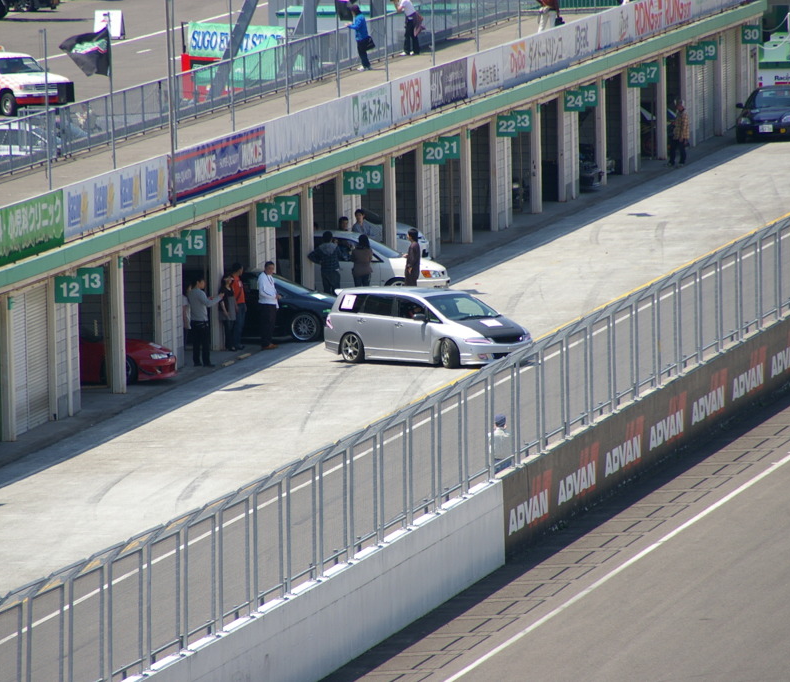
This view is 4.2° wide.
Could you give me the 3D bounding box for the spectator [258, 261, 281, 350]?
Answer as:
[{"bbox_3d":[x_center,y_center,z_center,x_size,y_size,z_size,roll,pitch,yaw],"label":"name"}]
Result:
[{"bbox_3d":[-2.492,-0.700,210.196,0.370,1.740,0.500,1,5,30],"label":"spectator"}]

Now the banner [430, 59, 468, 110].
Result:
[{"bbox_3d":[1.212,-5.673,234.987,0.050,0.900,4.953,0,4,10],"label":"banner"}]

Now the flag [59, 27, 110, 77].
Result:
[{"bbox_3d":[-5.840,-5.445,200.553,0.980,0.940,0.400,0,5,11],"label":"flag"}]

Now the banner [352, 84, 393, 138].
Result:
[{"bbox_3d":[-0.481,-4.880,225.191,0.050,0.900,4.978,0,4,10],"label":"banner"}]

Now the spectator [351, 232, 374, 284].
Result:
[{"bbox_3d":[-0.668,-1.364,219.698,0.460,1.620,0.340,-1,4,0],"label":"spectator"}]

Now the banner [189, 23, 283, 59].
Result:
[{"bbox_3d":[-4.417,-8.399,299.000,0.050,0.920,4.700,-4,5,-37],"label":"banner"}]

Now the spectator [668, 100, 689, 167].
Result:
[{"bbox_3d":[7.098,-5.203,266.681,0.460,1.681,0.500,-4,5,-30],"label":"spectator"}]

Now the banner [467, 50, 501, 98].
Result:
[{"bbox_3d":[2.055,-6.047,239.859,0.050,0.900,4.896,0,4,10],"label":"banner"}]

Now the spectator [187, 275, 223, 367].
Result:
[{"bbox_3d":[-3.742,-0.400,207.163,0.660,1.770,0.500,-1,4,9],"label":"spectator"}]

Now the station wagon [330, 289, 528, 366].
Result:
[{"bbox_3d":[0.694,-0.322,206.596,1.800,1.500,4.770,-5,6,-41],"label":"station wagon"}]

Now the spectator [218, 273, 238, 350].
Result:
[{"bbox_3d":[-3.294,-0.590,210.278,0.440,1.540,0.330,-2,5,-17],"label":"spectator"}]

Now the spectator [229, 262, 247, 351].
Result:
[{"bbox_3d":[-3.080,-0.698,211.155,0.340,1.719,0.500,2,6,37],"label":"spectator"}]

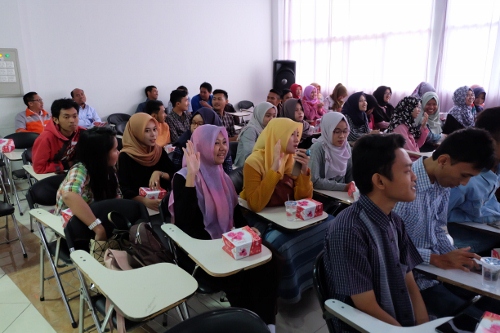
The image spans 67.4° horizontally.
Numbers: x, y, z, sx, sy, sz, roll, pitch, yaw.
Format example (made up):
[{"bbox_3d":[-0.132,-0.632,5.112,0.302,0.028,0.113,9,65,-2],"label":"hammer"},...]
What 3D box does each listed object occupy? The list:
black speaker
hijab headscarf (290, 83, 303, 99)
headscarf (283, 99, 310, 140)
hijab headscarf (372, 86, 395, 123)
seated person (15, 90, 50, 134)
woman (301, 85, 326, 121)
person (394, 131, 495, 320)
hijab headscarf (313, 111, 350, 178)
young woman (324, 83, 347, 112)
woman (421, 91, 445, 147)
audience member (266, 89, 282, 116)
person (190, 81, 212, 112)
[{"bbox_3d":[0.713,-1.829,7.750,0.440,0.700,0.380,-1,14,-2],"label":"black speaker"},{"bbox_3d":[0.797,-1.252,6.439,0.250,0.330,0.260,11,18,41],"label":"hijab headscarf"},{"bbox_3d":[0.469,-0.516,3.950,0.260,0.400,0.270,-11,18,-37],"label":"headscarf"},{"bbox_3d":[1.849,-0.875,5.228,0.330,0.470,0.320,-11,18,-37],"label":"hijab headscarf"},{"bbox_3d":[-2.504,-0.231,4.581,0.520,1.310,0.780,-13,19,-40],"label":"seated person"},{"bbox_3d":[1.088,-0.567,5.712,0.800,1.260,0.480,12,19,40],"label":"woman"},{"bbox_3d":[0.869,0.463,1.790,0.820,1.280,0.520,13,19,41],"label":"person"},{"bbox_3d":[0.565,-0.146,2.600,0.270,0.450,0.270,-7,16,-26],"label":"hijab headscarf"},{"bbox_3d":[1.474,-0.671,6.207,0.800,1.260,0.500,12,18,37],"label":"young woman"},{"bbox_3d":[2.065,-0.137,4.106,0.480,1.310,0.720,-10,17,-34],"label":"woman"},{"bbox_3d":[0.456,-0.394,5.036,0.500,1.260,0.800,-11,17,-36],"label":"audience member"},{"bbox_3d":[-0.628,-0.606,5.774,0.550,1.330,0.800,-7,15,-24],"label":"person"}]

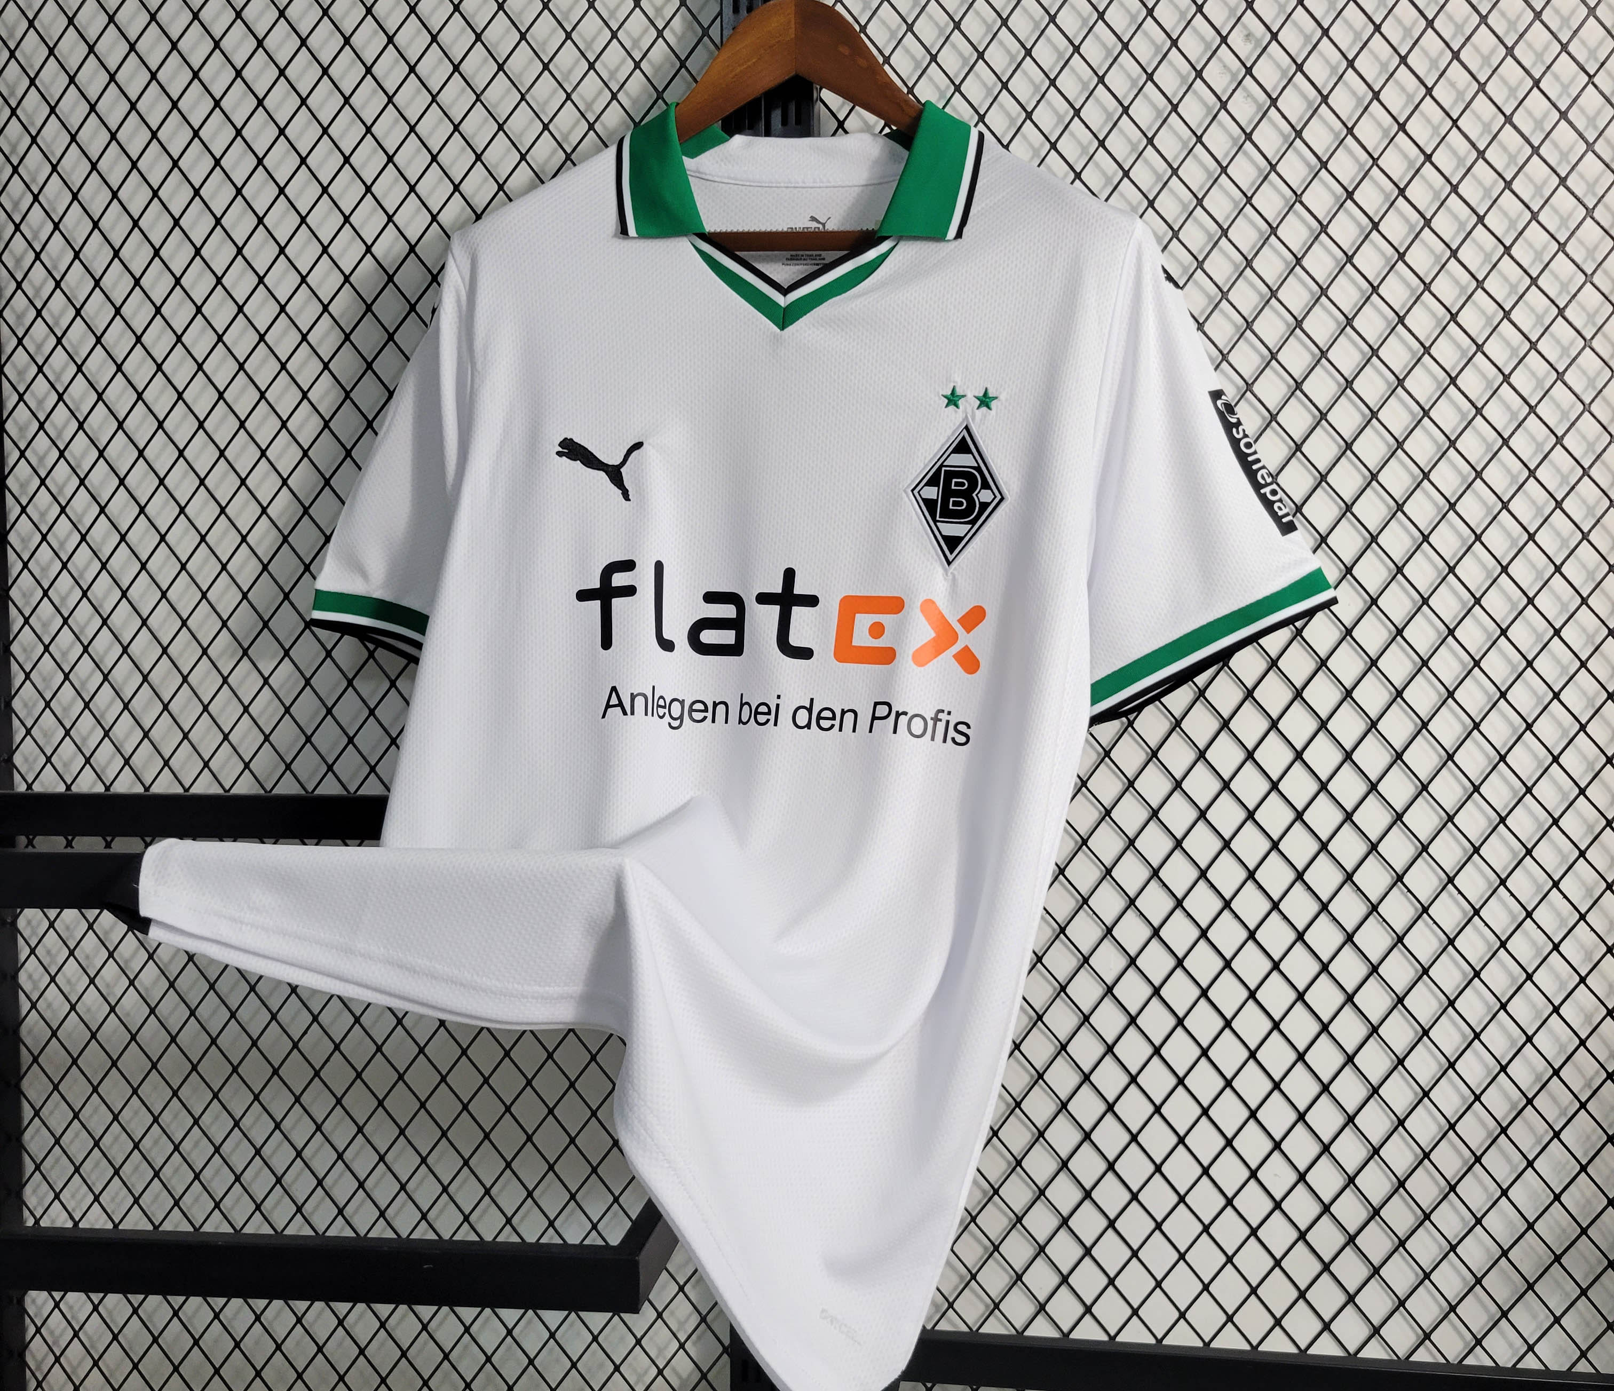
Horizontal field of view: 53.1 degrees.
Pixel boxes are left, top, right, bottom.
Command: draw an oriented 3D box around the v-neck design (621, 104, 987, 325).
[{"bbox_3d":[-0.005,-0.284,0.965,0.220,0.140,0.090,0,1,7],"label":"v-neck design"}]

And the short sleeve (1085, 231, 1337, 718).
[{"bbox_3d":[0.236,-0.131,0.950,0.150,0.292,0.120,0,1,7],"label":"short sleeve"}]

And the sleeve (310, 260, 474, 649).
[{"bbox_3d":[-0.257,-0.148,1.005,0.115,0.262,0.125,0,1,7],"label":"sleeve"}]

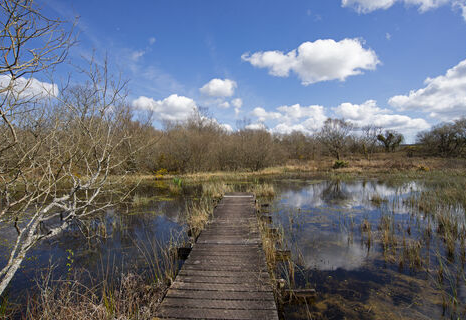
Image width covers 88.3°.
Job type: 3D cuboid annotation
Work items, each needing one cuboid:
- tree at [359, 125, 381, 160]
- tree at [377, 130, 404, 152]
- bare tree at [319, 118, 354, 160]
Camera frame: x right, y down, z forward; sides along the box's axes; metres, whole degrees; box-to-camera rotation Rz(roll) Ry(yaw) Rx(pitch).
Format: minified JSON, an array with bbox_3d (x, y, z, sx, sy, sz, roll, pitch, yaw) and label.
[{"bbox_3d":[28.070,-3.470,49.000,4.490,7.550,4.270,0,1,0],"label":"tree"},{"bbox_3d":[52.500,-6.080,80.000,8.670,7.500,8.230,0,1,0],"label":"tree"},{"bbox_3d":[25.010,-4.890,58.000,8.220,10.270,7.810,0,1,0],"label":"bare tree"}]

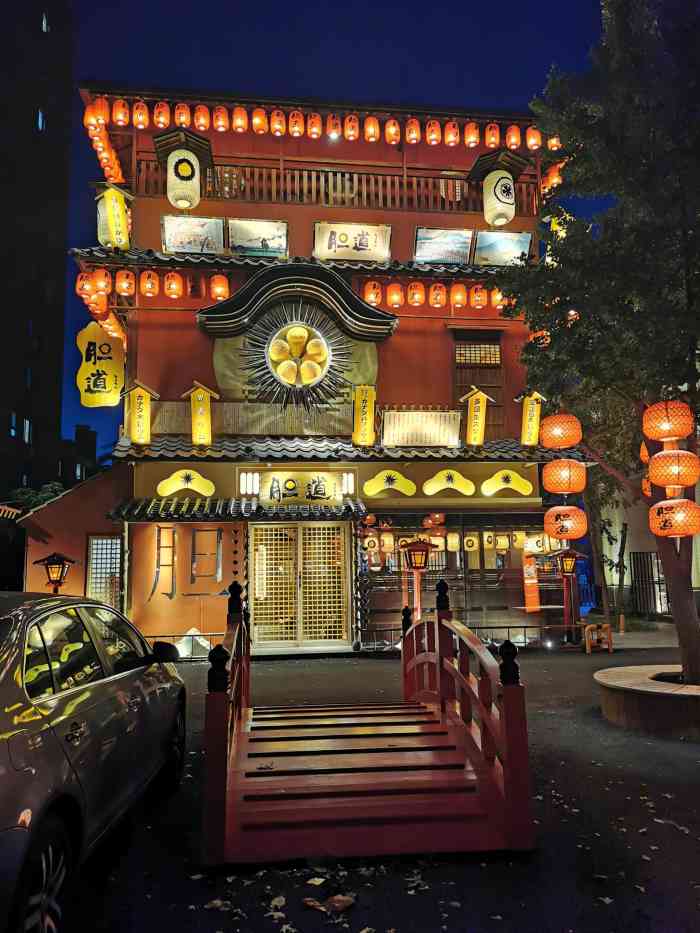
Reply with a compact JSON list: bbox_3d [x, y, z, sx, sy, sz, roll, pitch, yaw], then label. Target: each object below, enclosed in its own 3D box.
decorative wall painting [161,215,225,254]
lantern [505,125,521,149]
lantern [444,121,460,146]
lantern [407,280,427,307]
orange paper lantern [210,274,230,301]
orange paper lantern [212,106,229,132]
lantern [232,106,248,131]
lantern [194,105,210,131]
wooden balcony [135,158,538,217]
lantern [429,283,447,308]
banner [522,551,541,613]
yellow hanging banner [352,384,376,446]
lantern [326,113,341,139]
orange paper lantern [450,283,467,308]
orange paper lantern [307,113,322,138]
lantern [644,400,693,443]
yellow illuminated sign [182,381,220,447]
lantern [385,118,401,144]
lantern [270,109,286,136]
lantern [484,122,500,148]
[{"bbox_3d":[-2.910,-4.313,13.585,1.114,0.644,0.060,0,17,-7],"label":"decorative wall painting"},{"bbox_3d":[2.844,-5.717,12.648,0.255,0.375,0.255,0,-8,-8],"label":"lantern"},{"bbox_3d":[1.988,-6.440,14.086,0.278,0.433,0.278,0,-8,-7],"label":"lantern"},{"bbox_3d":[1.190,-3.097,13.029,0.320,0.445,0.320,0,-7,-7],"label":"lantern"},{"bbox_3d":[-2.144,-2.953,12.021,0.295,0.385,0.295,0,-8,-8],"label":"orange paper lantern"},{"bbox_3d":[-2.387,-6.454,13.520,0.278,0.433,0.278,0,-8,-7],"label":"orange paper lantern"},{"bbox_3d":[-2.041,-6.465,13.567,0.278,0.433,0.278,0,-8,-7],"label":"lantern"},{"bbox_3d":[-2.731,-6.456,13.476,0.278,0.433,0.278,0,-8,-7],"label":"lantern"},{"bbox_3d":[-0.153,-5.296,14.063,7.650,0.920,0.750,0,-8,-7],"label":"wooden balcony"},{"bbox_3d":[1.571,-3.071,13.070,0.320,0.445,0.320,0,-7,-7],"label":"lantern"},{"bbox_3d":[3.563,2.260,14.301,0.294,1.164,0.031,0,-8,-7],"label":"banner"},{"bbox_3d":[0.260,-0.914,13.042,0.400,1.020,0.150,0,5,-7],"label":"yellow hanging banner"},{"bbox_3d":[-0.299,-6.186,13.203,0.280,0.455,0.280,0,-7,-7],"label":"lantern"},{"bbox_3d":[1.962,-3.091,13.162,0.300,0.430,0.300,0,-8,-7],"label":"orange paper lantern"},{"bbox_3d":[-0.658,-6.371,13.610,0.280,0.426,0.280,0,-8,-7],"label":"orange paper lantern"},{"bbox_3d":[3.185,-0.449,7.286,0.480,0.400,0.480,0,-7,-7],"label":"lantern"},{"bbox_3d":[-2.526,-0.900,12.408,0.610,1.100,0.250,0,-7,-7],"label":"yellow illuminated sign"},{"bbox_3d":[0.783,-6.142,13.325,0.280,0.455,0.280,0,-7,-7],"label":"lantern"},{"bbox_3d":[-1.326,-6.373,13.524,0.284,0.419,0.284,0,-8,-7],"label":"lantern"},{"bbox_3d":[2.657,-6.161,13.548,0.280,0.455,0.280,0,-7,-7],"label":"lantern"}]

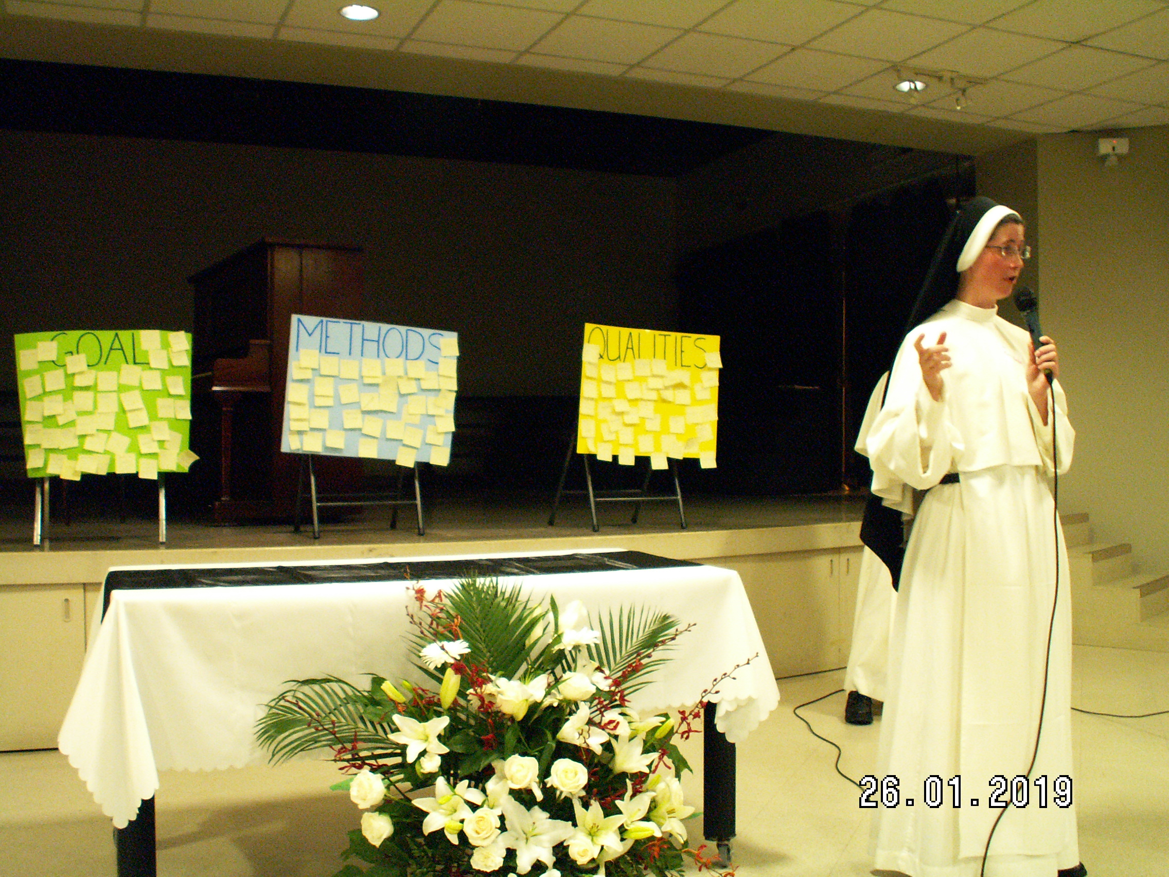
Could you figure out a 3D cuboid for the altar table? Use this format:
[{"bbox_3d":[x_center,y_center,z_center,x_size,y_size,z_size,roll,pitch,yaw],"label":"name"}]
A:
[{"bbox_3d":[-0.406,0.713,2.990,1.640,0.750,0.740,0,0,-22],"label":"altar table"}]

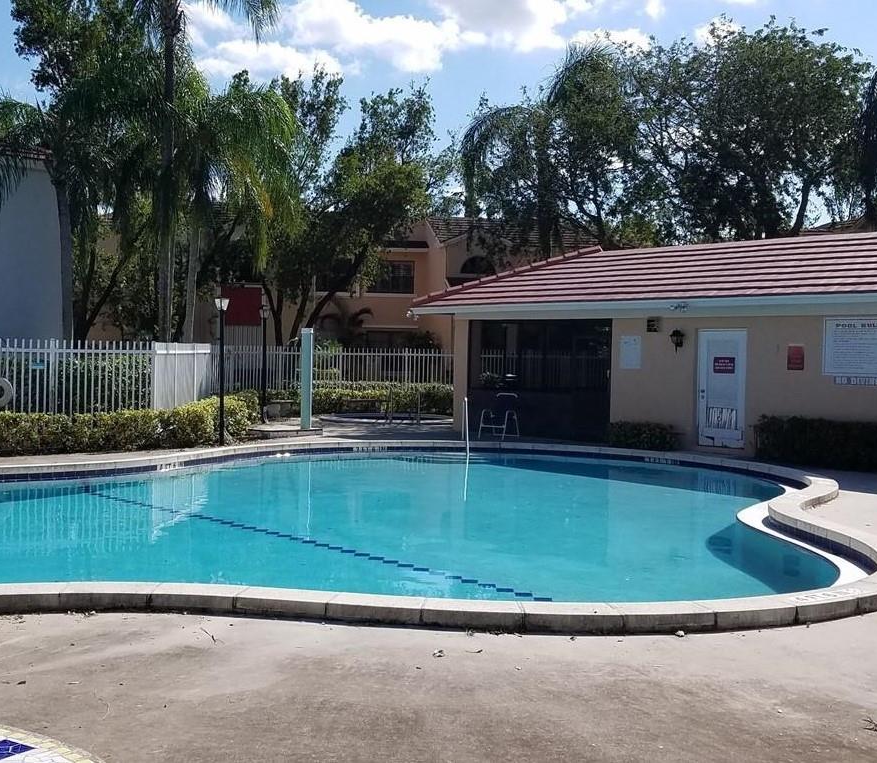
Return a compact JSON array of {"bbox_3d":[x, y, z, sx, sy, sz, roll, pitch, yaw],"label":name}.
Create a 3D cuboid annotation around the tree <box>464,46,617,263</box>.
[{"bbox_3d":[3.204,-4.843,24.000,5.000,11.610,5.000,1,1,0],"label":"tree"}]

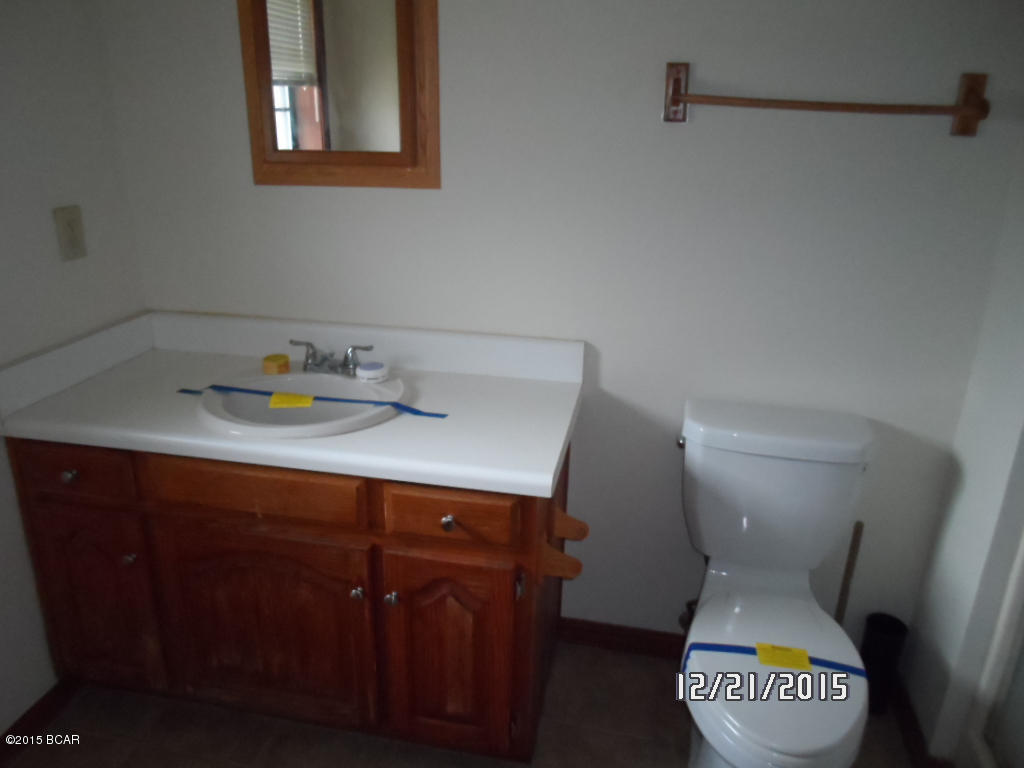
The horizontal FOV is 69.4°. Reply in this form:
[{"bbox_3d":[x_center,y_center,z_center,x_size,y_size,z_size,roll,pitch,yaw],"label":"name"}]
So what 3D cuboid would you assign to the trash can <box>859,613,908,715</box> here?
[{"bbox_3d":[0.952,0.729,1.920,0.093,0.246,0.093,5,19,10],"label":"trash can"}]

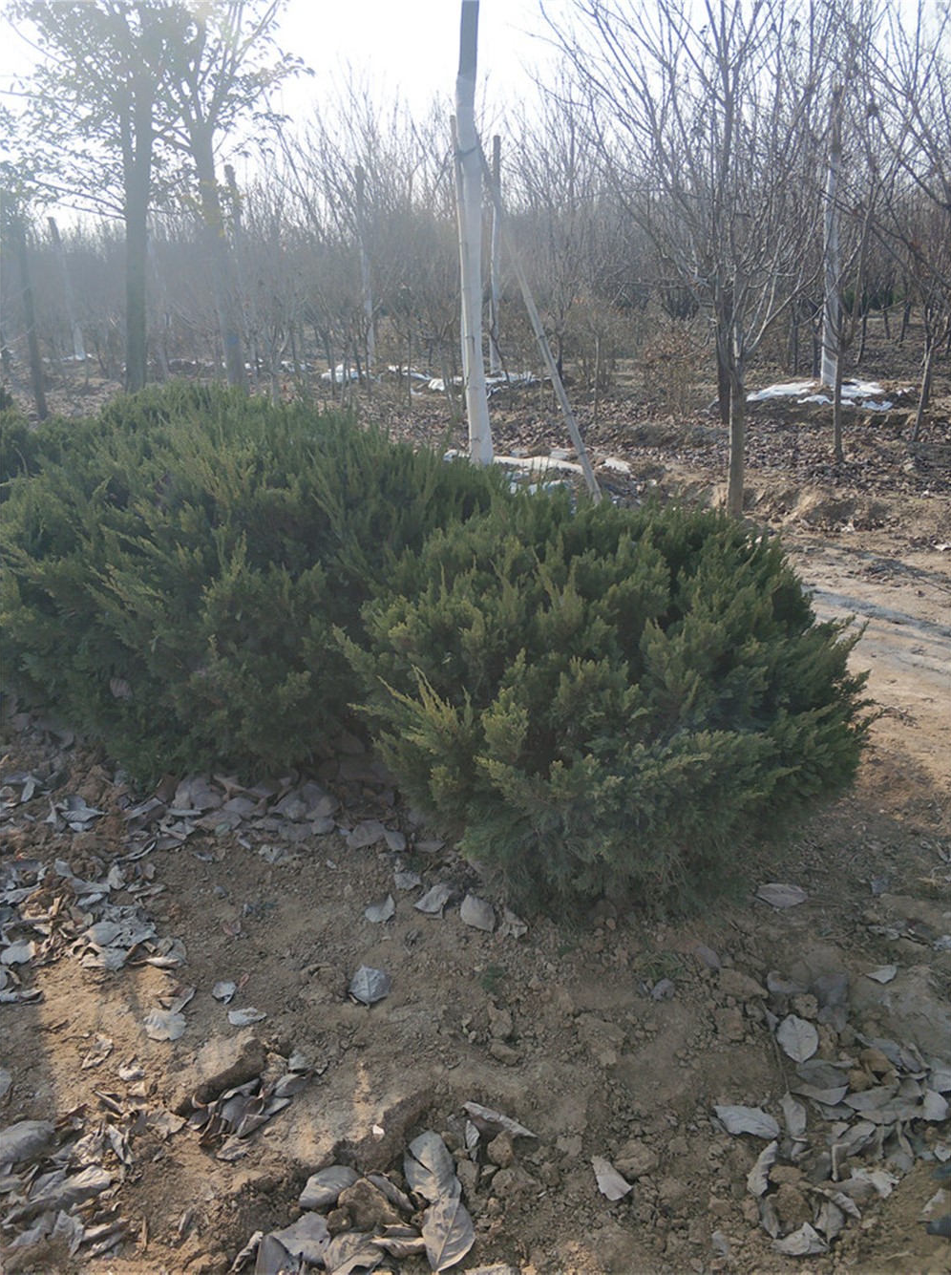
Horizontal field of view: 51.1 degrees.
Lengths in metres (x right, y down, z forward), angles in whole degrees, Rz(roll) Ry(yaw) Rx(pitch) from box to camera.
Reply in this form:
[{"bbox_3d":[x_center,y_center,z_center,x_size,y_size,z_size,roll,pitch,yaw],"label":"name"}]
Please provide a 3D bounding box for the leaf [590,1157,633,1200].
[{"bbox_3d":[0.238,0.964,1.784,0.053,0.025,0.091,-5,19,-15],"label":"leaf"}]

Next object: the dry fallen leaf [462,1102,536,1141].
[{"bbox_3d":[0.047,0.917,1.893,0.148,0.040,0.035,6,19,17],"label":"dry fallen leaf"}]

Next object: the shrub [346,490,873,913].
[{"bbox_3d":[0.353,0.132,2.785,1.401,1.002,1.331,-2,18,0],"label":"shrub"}]

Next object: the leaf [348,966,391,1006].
[{"bbox_3d":[-0.254,0.817,2.335,0.100,0.025,0.135,-5,18,-9],"label":"leaf"}]

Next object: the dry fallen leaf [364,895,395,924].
[{"bbox_3d":[-0.251,0.721,2.622,0.085,0.030,0.110,0,18,8],"label":"dry fallen leaf"}]

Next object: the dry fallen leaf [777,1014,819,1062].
[{"bbox_3d":[0.683,0.852,2.115,0.086,0.022,0.145,1,18,10],"label":"dry fallen leaf"}]

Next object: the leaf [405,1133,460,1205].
[{"bbox_3d":[-0.080,0.960,1.796,0.092,0.030,0.151,-2,19,-7],"label":"leaf"}]

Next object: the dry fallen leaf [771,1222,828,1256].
[{"bbox_3d":[0.543,1.000,1.652,0.092,0.037,0.042,2,19,5],"label":"dry fallen leaf"}]

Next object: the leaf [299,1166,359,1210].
[{"bbox_3d":[-0.258,0.970,1.756,0.107,0.040,0.058,-7,20,-20],"label":"leaf"}]

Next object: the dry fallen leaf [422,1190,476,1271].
[{"bbox_3d":[-0.043,1.000,1.674,0.088,0.025,0.134,2,19,7],"label":"dry fallen leaf"}]

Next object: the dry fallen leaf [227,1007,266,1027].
[{"bbox_3d":[-0.506,0.836,2.191,0.086,0.020,0.038,1,19,4],"label":"dry fallen leaf"}]

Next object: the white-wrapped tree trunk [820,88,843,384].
[{"bbox_3d":[5.008,-5.507,13.898,0.220,3.911,0.220,-4,18,0],"label":"white-wrapped tree trunk"}]

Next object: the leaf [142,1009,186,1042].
[{"bbox_3d":[-0.699,0.870,2.229,0.104,0.022,0.105,-8,19,-16],"label":"leaf"}]

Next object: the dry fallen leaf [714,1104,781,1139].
[{"bbox_3d":[0.519,0.924,1.903,0.124,0.025,0.062,8,20,23],"label":"dry fallen leaf"}]

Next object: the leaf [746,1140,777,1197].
[{"bbox_3d":[0.521,0.958,1.796,0.055,0.030,0.125,9,21,30],"label":"leaf"}]

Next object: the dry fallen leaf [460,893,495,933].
[{"bbox_3d":[0.009,0.706,2.540,0.080,0.040,0.107,-12,22,-33],"label":"dry fallen leaf"}]

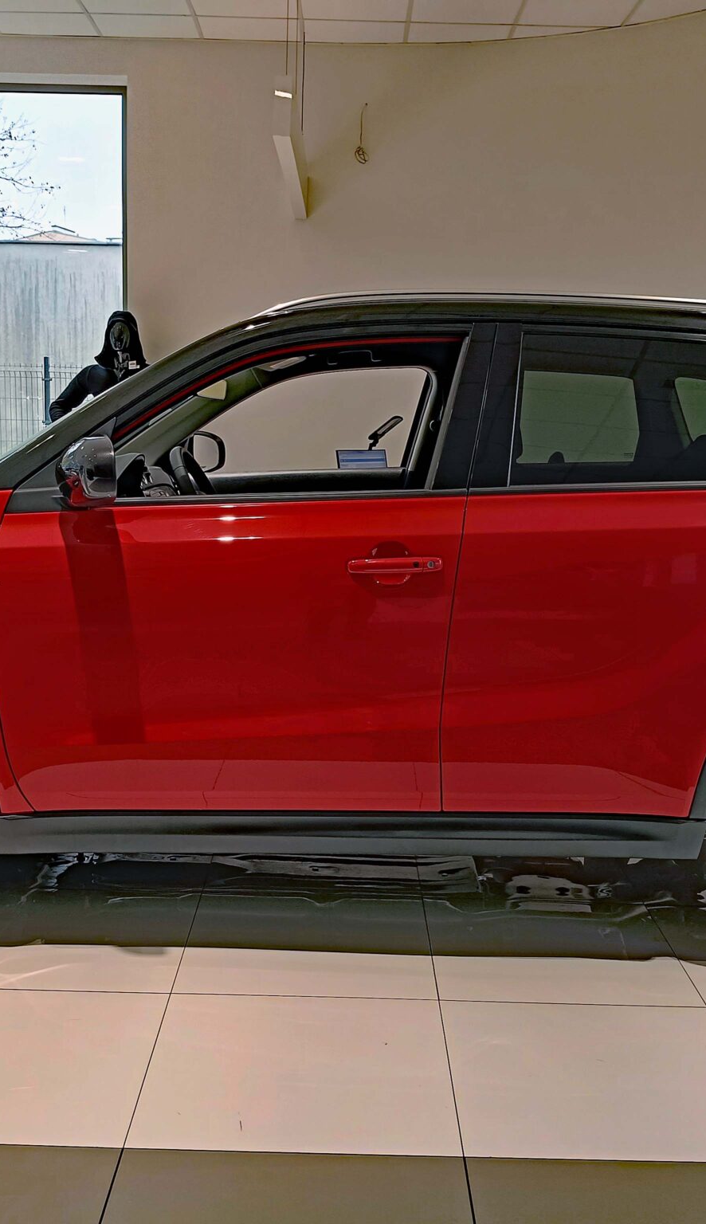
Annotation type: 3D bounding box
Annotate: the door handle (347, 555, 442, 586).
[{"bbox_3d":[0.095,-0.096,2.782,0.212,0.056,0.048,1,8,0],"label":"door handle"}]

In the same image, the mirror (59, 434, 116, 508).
[{"bbox_3d":[-0.585,-0.315,2.715,0.125,0.160,0.225,1,8,0],"label":"mirror"}]

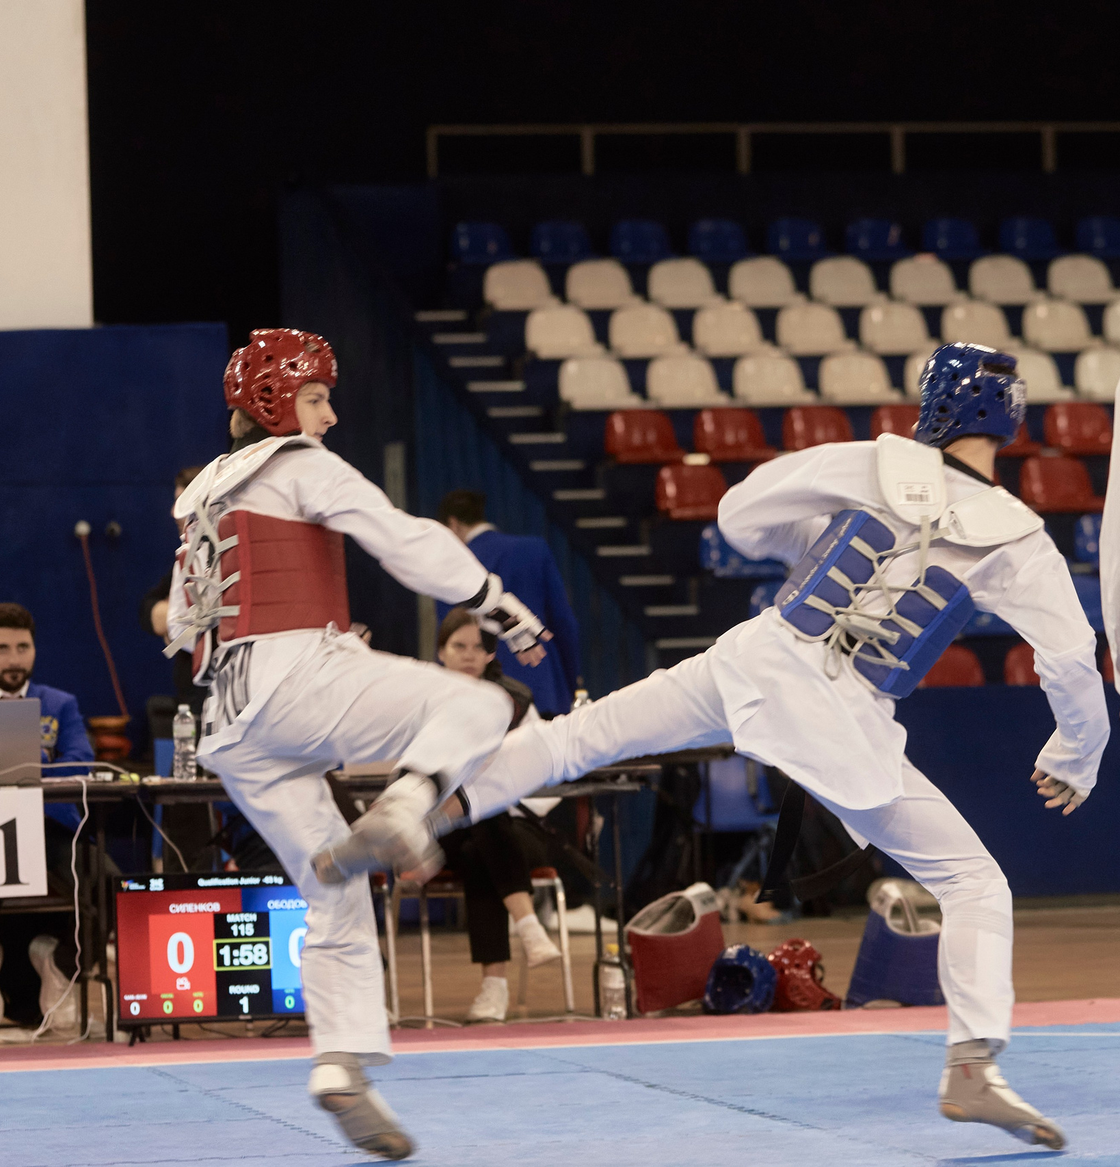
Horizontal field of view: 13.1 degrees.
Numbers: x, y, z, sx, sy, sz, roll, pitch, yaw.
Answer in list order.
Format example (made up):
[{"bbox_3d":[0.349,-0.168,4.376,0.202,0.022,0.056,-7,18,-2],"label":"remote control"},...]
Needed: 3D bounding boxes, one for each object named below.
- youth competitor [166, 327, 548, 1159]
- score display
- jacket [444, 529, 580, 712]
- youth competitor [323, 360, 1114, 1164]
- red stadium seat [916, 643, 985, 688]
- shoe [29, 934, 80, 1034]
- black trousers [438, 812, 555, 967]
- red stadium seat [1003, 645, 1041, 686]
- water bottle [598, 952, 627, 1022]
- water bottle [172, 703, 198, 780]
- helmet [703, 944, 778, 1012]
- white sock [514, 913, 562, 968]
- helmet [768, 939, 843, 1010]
[{"bbox_3d":[-0.416,0.328,9.970,0.740,1.660,0.540,-1,-2,-24],"label":"youth competitor"},{"bbox_3d":[-0.915,1.048,14.050,0.730,0.440,0.090,-1,-2,-12],"label":"score display"},{"bbox_3d":[-0.173,0.143,17.800,0.480,0.710,0.290,-1,-2,-27],"label":"jacket"},{"bbox_3d":[0.309,0.320,9.600,1.530,1.570,0.700,-1,-2,-7],"label":"youth competitor"},{"bbox_3d":[1.988,0.467,24.299,0.420,0.360,0.420,-1,-2,-12],"label":"red stadium seat"},{"bbox_3d":[-1.535,1.213,14.750,0.130,0.280,0.250,-1,-2,-9],"label":"shoe"},{"bbox_3d":[-0.207,0.924,14.850,0.380,0.500,0.580,-1,-2,-12],"label":"black trousers"},{"bbox_3d":[2.487,0.460,24.299,0.420,0.360,0.420,-1,-2,-12],"label":"red stadium seat"},{"bbox_3d":[0.160,1.181,14.420,0.066,0.224,0.066,-2,-2,0],"label":"water bottle"},{"bbox_3d":[-1.108,0.466,14.350,0.068,0.222,0.068,-1,-2,-13],"label":"water bottle"},{"bbox_3d":[0.540,1.184,14.600,0.200,0.208,0.230,-2,-2,19],"label":"helmet"},{"bbox_3d":[-0.059,1.066,14.450,0.100,0.125,0.250,-18,5,-28],"label":"white sock"},{"bbox_3d":[0.725,1.176,14.600,0.250,0.225,0.200,-2,-2,-6],"label":"helmet"}]

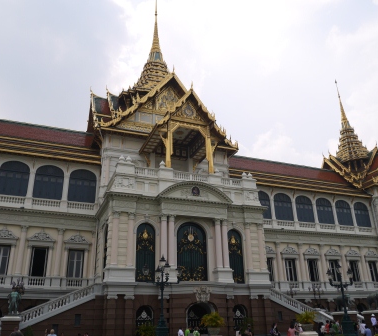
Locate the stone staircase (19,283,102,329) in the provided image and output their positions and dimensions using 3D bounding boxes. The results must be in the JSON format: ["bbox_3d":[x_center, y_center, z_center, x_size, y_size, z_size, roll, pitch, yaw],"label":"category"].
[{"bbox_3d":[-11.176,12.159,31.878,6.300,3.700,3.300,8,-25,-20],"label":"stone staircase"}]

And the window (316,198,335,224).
[{"bbox_3d":[20.450,6.507,54.214,2.900,3.900,0.350,8,-25,-20],"label":"window"}]

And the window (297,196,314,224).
[{"bbox_3d":[16.592,5.813,51.655,2.900,3.900,0.400,8,-25,-20],"label":"window"}]

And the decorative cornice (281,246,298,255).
[{"bbox_3d":[13.237,10.823,47.592,2.750,1.050,0.450,8,-25,-20],"label":"decorative cornice"}]

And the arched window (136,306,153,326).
[{"bbox_3d":[-3.908,13.277,32.184,1.500,2.000,0.350,8,-25,-20],"label":"arched window"}]

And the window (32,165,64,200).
[{"bbox_3d":[-15.315,1.592,39.816,2.900,3.900,0.400,8,-25,-20],"label":"window"}]

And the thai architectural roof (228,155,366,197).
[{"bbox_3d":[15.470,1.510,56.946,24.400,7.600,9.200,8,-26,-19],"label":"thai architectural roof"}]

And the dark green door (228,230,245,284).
[{"bbox_3d":[4.610,8.741,36.066,1.680,5.320,0.300,8,-26,-19],"label":"dark green door"}]

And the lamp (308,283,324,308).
[{"bbox_3d":[14.091,14.350,40.588,1.300,2.700,1.300,8,-25,-20],"label":"lamp"}]

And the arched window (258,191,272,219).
[{"bbox_3d":[9.731,4.901,48.942,3.020,3.960,0.300,8,-26,-19],"label":"arched window"}]

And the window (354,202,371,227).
[{"bbox_3d":[27.353,7.400,56.938,2.900,3.900,0.350,8,-25,-20],"label":"window"}]

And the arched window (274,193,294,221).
[{"bbox_3d":[13.059,5.341,50.154,3.020,3.960,0.300,8,-26,-19],"label":"arched window"}]

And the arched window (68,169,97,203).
[{"bbox_3d":[-11.996,1.976,41.174,2.960,3.960,0.300,8,-26,-19],"label":"arched window"}]

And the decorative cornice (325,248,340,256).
[{"bbox_3d":[19.978,11.665,50.115,2.750,1.050,0.450,8,-25,-20],"label":"decorative cornice"}]

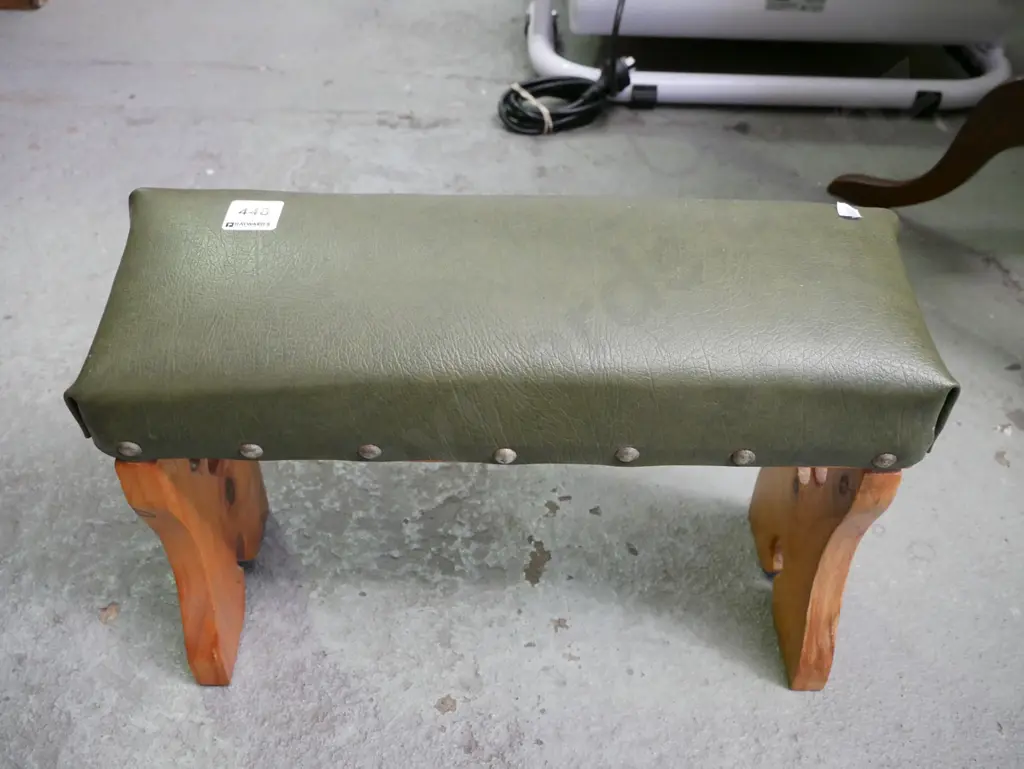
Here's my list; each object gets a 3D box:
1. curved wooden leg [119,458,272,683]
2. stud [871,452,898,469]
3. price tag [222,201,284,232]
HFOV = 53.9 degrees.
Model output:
[{"bbox_3d":[-0.227,0.080,0.746,0.024,0.244,0.183,1,47,0],"label":"curved wooden leg"},{"bbox_3d":[0.222,0.045,0.598,0.015,0.015,0.005,1,47,0],"label":"stud"},{"bbox_3d":[-0.167,-0.109,0.649,0.035,0.001,0.030,1,47,0],"label":"price tag"}]

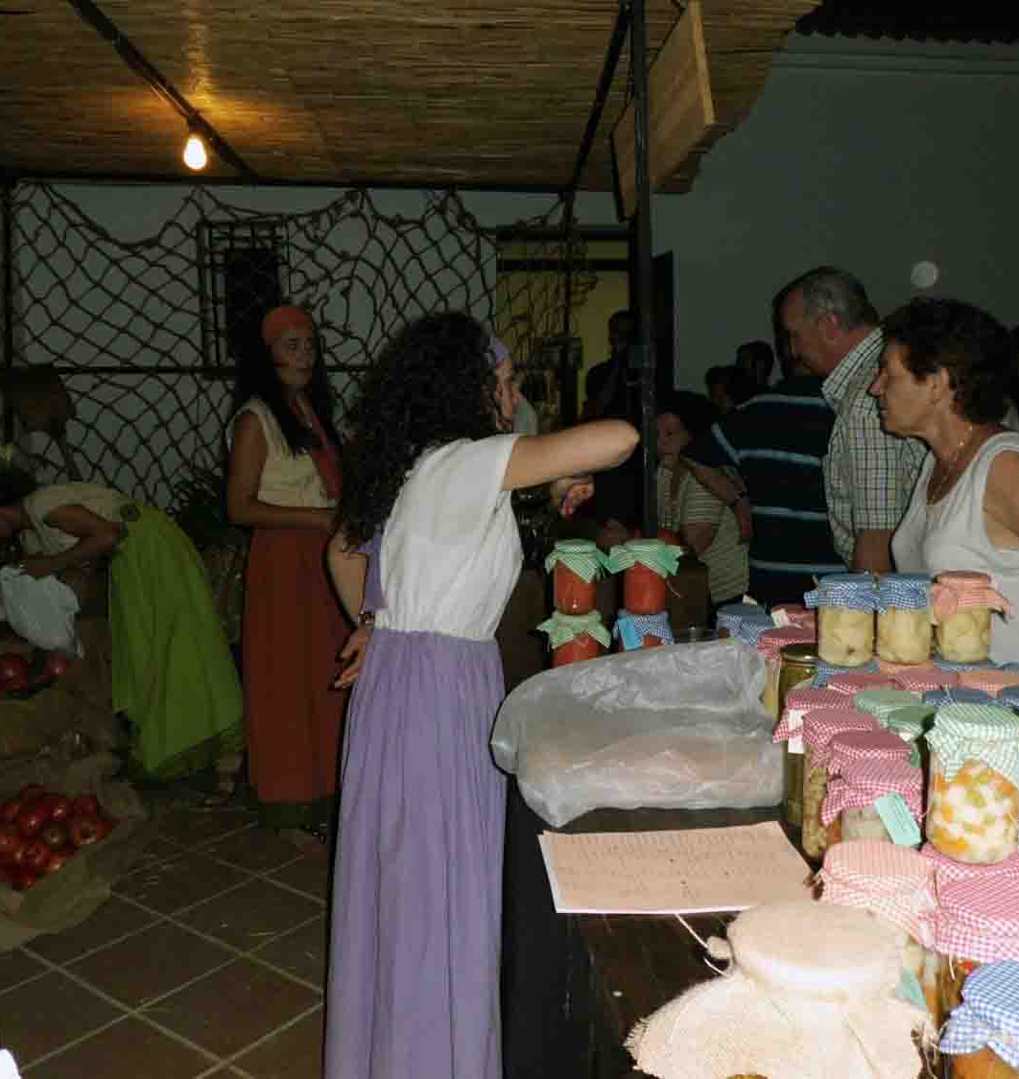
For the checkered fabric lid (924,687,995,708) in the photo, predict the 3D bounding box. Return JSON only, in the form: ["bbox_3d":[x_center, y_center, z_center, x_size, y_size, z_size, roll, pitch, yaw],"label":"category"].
[{"bbox_3d":[0.619,0.232,1.488,0.096,0.034,0.096,0,7,0],"label":"checkered fabric lid"}]

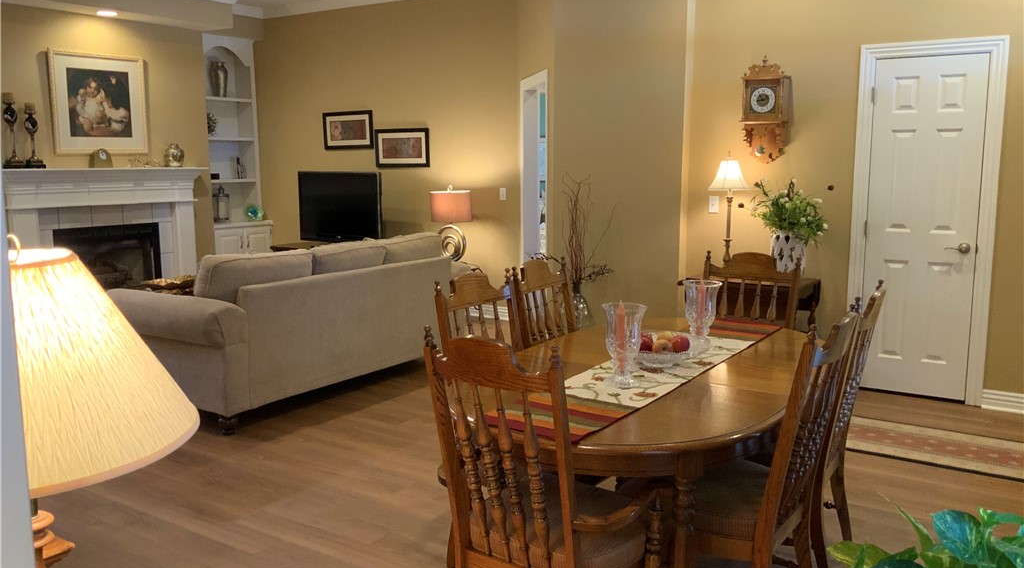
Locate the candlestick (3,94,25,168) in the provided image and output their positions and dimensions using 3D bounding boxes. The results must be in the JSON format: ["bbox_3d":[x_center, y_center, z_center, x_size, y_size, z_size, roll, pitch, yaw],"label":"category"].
[{"bbox_3d":[-3.965,-1.213,6.807,0.120,0.600,0.120,5,10,33],"label":"candlestick"}]

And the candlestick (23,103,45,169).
[{"bbox_3d":[-3.906,-1.200,7.011,0.145,0.540,0.145,5,10,33],"label":"candlestick"}]

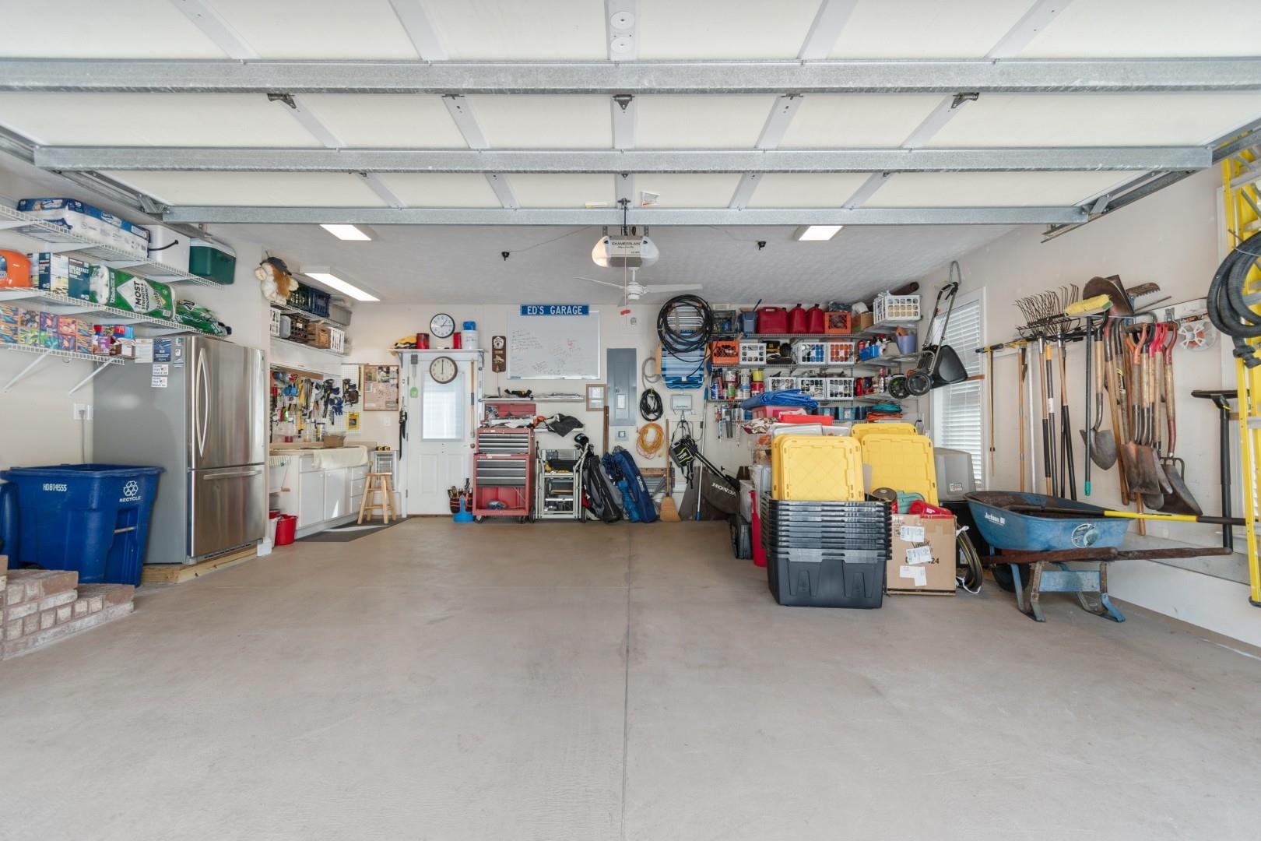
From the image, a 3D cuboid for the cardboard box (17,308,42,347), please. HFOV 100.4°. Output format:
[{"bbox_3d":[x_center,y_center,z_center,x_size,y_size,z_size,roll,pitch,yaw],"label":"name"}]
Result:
[{"bbox_3d":[-4.068,-0.612,3.442,0.270,0.235,0.125,0,-1,0],"label":"cardboard box"}]

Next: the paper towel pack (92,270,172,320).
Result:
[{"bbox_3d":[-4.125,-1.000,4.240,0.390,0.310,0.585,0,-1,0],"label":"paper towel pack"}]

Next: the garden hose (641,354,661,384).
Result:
[{"bbox_3d":[0.282,-0.660,6.904,0.280,0.360,0.060,0,-1,0],"label":"garden hose"}]

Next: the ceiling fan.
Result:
[{"bbox_3d":[0.025,-1.382,5.300,1.340,0.350,1.340,0,-1,0],"label":"ceiling fan"}]

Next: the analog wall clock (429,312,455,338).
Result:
[{"bbox_3d":[-2.481,-1.265,6.950,0.335,0.335,0.050,0,-1,0],"label":"analog wall clock"}]

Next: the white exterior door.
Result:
[{"bbox_3d":[-2.482,0.234,6.930,0.915,2.030,0.045,0,-1,0],"label":"white exterior door"}]

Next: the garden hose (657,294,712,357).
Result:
[{"bbox_3d":[0.666,-1.174,6.450,0.690,0.740,0.180,0,-1,0],"label":"garden hose"}]

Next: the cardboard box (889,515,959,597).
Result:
[{"bbox_3d":[2.070,0.957,3.910,0.490,0.570,0.420,0,-1,0],"label":"cardboard box"}]

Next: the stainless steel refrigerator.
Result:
[{"bbox_3d":[-3.761,0.235,4.489,0.810,1.765,0.835,0,-1,0],"label":"stainless steel refrigerator"}]

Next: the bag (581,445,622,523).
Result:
[{"bbox_3d":[-0.379,0.822,6.740,0.390,0.990,0.330,-21,-2,0],"label":"bag"}]

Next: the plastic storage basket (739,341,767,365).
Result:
[{"bbox_3d":[1.578,-0.856,6.760,0.340,0.270,0.350,0,-1,0],"label":"plastic storage basket"}]

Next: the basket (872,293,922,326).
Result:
[{"bbox_3d":[2.962,-1.222,5.870,0.387,0.272,0.340,0,-1,0],"label":"basket"}]

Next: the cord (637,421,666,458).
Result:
[{"bbox_3d":[0.267,0.267,6.930,0.360,0.480,0.090,0,-1,0],"label":"cord"}]

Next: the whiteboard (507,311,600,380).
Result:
[{"bbox_3d":[-1.006,-0.980,6.913,1.220,0.905,0.040,0,-1,0],"label":"whiteboard"}]

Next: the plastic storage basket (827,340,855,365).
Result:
[{"bbox_3d":[2.713,-0.858,6.760,0.340,0.270,0.350,0,-1,0],"label":"plastic storage basket"}]

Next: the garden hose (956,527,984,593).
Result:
[{"bbox_3d":[2.426,1.030,3.950,0.200,0.500,0.440,0,-1,0],"label":"garden hose"}]

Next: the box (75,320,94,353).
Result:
[{"bbox_3d":[-4.100,-0.600,3.790,0.340,0.237,0.120,0,-1,0],"label":"box"}]

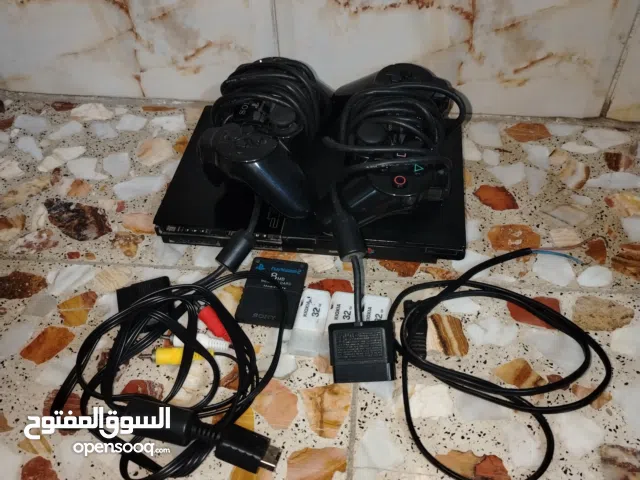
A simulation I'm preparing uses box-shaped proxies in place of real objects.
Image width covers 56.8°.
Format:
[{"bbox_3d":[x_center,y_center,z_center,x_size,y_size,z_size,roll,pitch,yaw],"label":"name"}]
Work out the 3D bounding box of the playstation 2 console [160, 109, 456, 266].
[{"bbox_3d":[0.000,-0.050,0.491,0.230,0.028,0.152,4,48,6],"label":"playstation 2 console"}]

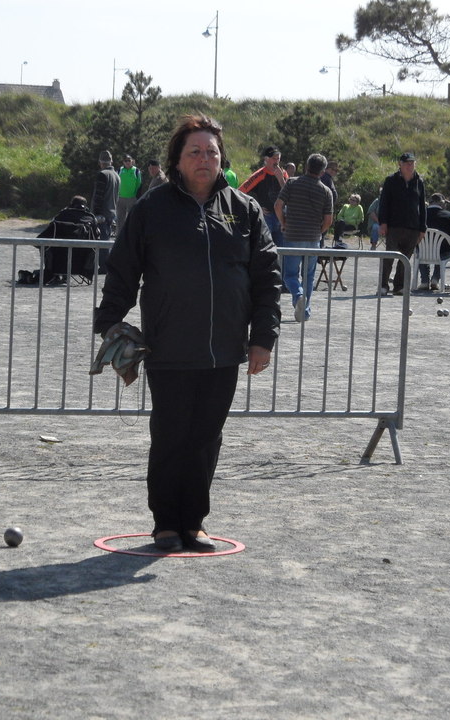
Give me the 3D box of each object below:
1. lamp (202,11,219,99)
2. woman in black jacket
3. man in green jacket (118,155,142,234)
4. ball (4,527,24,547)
[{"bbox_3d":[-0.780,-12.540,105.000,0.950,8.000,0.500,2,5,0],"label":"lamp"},{"bbox_3d":[-0.140,-0.100,8.600,0.690,1.660,0.400,2,5,-6],"label":"woman in black jacket"},{"bbox_3d":[-1.860,-3.100,42.700,0.520,1.750,0.330,2,5,4],"label":"man in green jacket"},{"bbox_3d":[-0.818,0.684,8.580,0.074,0.074,0.074,2,5,0],"label":"ball"}]

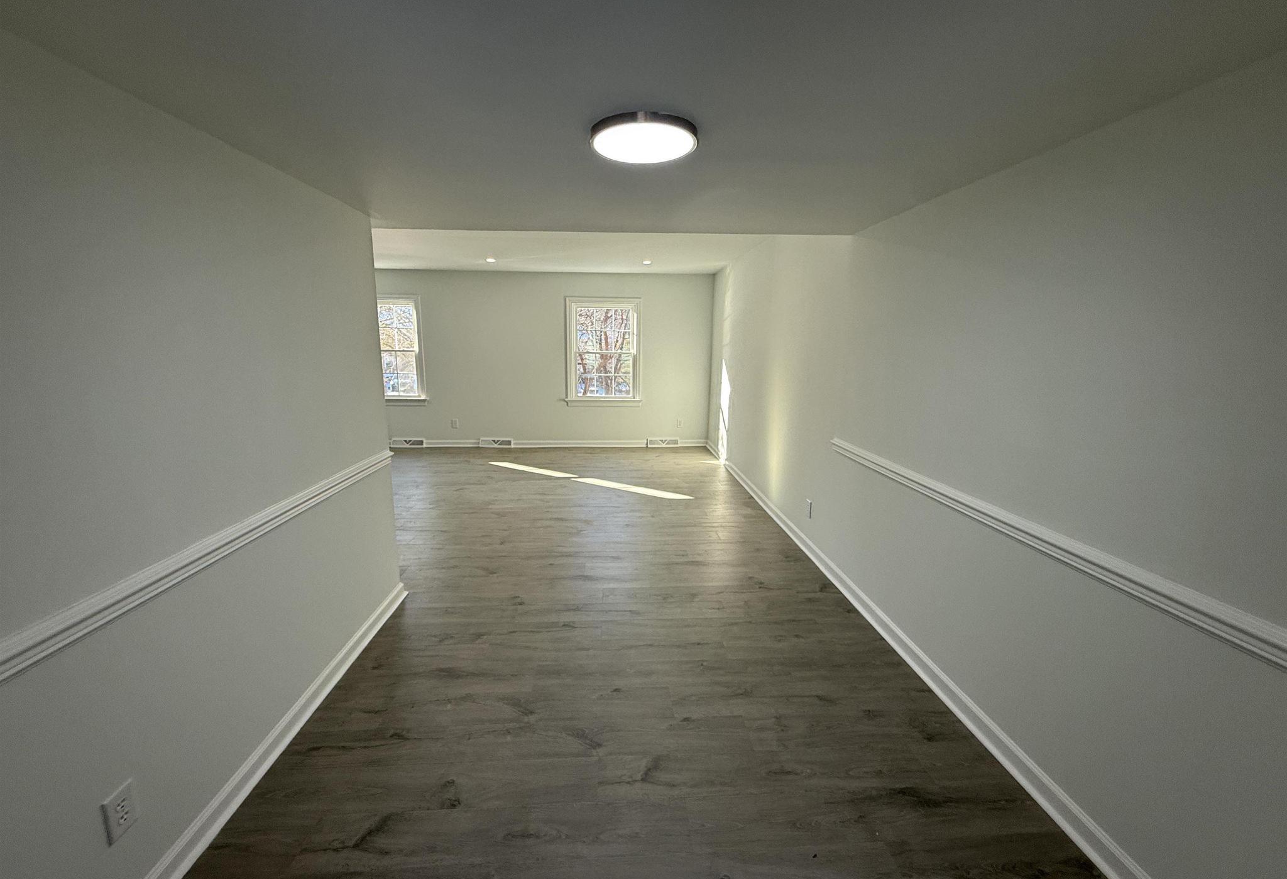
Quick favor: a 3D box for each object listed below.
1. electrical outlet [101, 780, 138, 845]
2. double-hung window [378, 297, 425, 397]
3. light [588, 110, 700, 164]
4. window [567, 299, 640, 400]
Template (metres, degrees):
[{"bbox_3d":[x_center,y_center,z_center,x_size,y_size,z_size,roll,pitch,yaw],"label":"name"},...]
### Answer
[{"bbox_3d":[-1.352,0.967,1.352,0.008,0.120,0.078,0,11,-4],"label":"electrical outlet"},{"bbox_3d":[-3.569,-1.231,7.206,1.043,1.485,0.120,0,11,-4],"label":"double-hung window"},{"bbox_3d":[0.002,-0.946,1.646,0.342,0.031,0.342,0,11,-4],"label":"light"},{"bbox_3d":[-0.558,-1.249,7.407,1.043,1.485,0.120,0,11,-4],"label":"window"}]

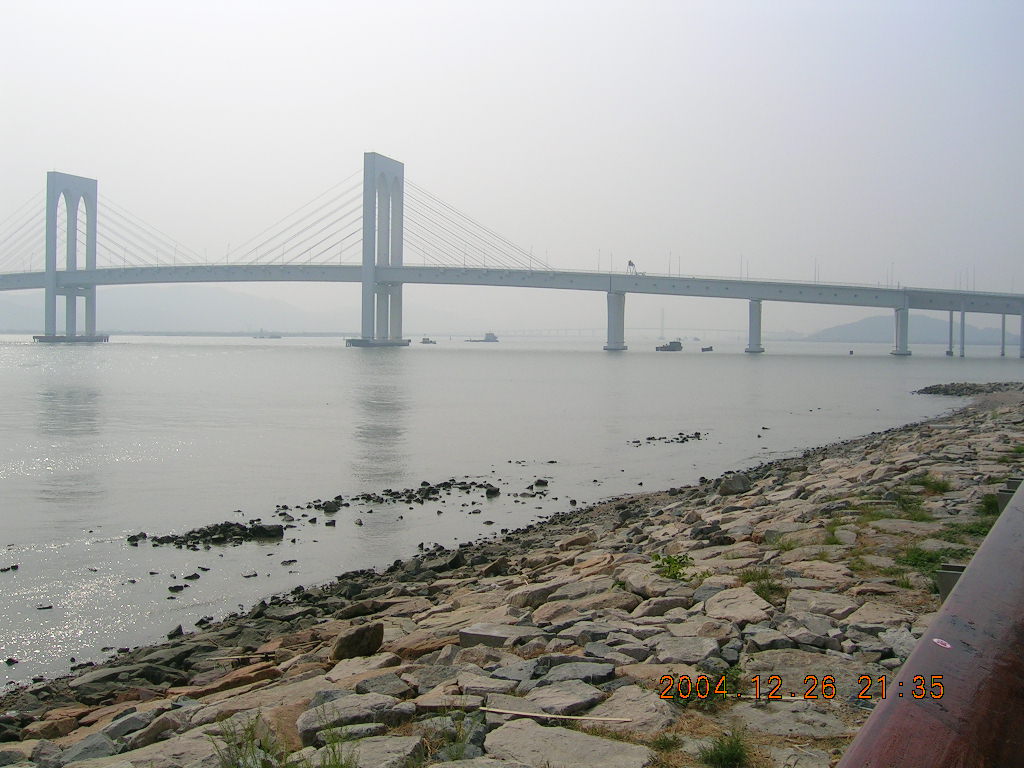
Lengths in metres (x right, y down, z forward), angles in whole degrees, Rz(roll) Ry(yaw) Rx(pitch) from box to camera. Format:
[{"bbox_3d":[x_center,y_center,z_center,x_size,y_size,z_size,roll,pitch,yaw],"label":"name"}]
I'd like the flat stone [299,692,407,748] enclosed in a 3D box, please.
[{"bbox_3d":[-1.067,2.207,6.838,0.714,0.170,0.441,-8,-3,-12],"label":"flat stone"}]

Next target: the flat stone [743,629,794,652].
[{"bbox_3d":[1.791,1.785,7.214,0.302,0.111,0.238,-3,3,0],"label":"flat stone"}]

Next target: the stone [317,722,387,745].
[{"bbox_3d":[-1.016,2.265,6.590,0.426,0.140,0.270,-6,-1,-9],"label":"stone"}]

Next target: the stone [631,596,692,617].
[{"bbox_3d":[1.371,2.069,9.483,0.544,0.160,0.360,-5,-1,8],"label":"stone"}]

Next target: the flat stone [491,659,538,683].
[{"bbox_3d":[0.021,2.152,7.682,0.346,0.110,0.343,-5,-1,0],"label":"flat stone"}]

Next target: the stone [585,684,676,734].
[{"bbox_3d":[0.685,1.877,5.992,0.389,0.119,0.389,-6,4,-40],"label":"stone"}]

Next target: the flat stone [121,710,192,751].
[{"bbox_3d":[-2.823,2.744,8.215,0.504,0.145,0.346,-8,0,-22],"label":"flat stone"}]

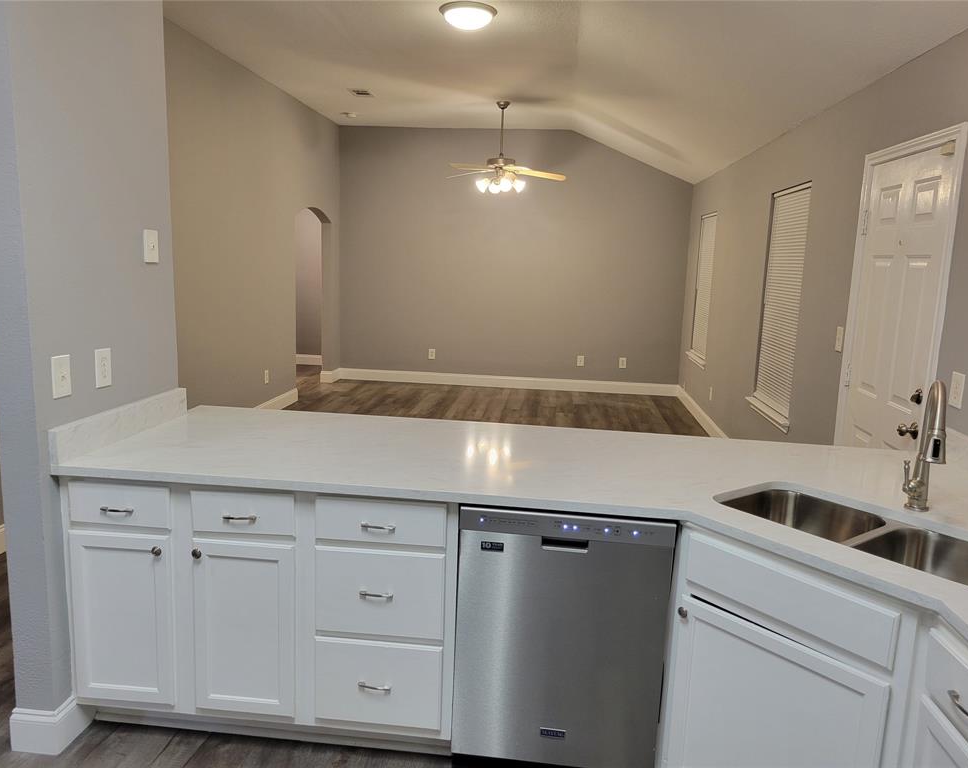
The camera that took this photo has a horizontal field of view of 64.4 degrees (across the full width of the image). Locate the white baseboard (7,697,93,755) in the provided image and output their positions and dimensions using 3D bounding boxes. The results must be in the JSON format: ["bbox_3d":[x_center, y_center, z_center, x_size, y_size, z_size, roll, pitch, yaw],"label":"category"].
[{"bbox_3d":[-1.379,1.063,2.467,0.150,0.135,0.178,3,10,6],"label":"white baseboard"}]

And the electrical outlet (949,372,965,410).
[{"bbox_3d":[1.657,0.023,2.703,0.013,0.120,0.084,3,10,6],"label":"electrical outlet"}]

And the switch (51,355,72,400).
[{"bbox_3d":[-1.275,-0.021,2.330,0.012,0.120,0.075,3,10,6],"label":"switch"}]

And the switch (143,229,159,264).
[{"bbox_3d":[-1.198,-0.496,2.779,0.012,0.117,0.075,3,10,6],"label":"switch"}]

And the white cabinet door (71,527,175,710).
[{"bbox_3d":[-1.117,0.725,2.382,0.318,0.548,0.025,3,9,5],"label":"white cabinet door"}]

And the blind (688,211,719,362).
[{"bbox_3d":[2.242,-0.991,7.784,0.050,1.425,0.870,3,10,6],"label":"blind"}]

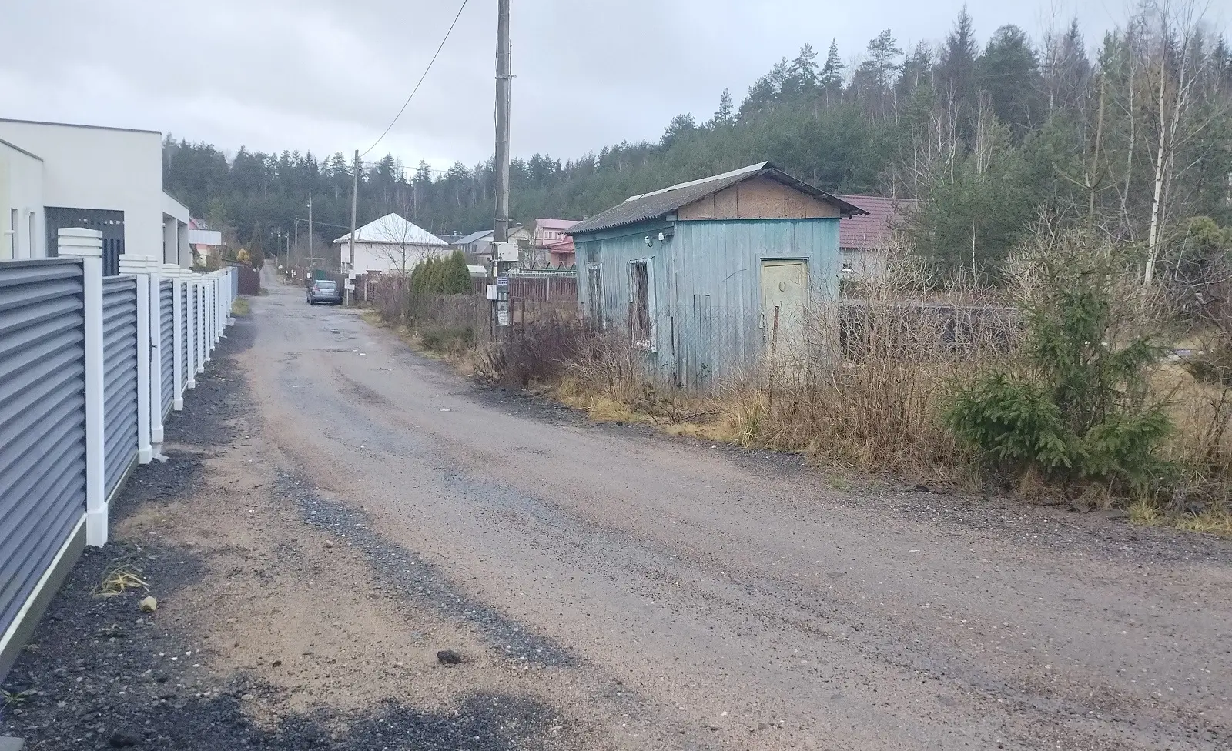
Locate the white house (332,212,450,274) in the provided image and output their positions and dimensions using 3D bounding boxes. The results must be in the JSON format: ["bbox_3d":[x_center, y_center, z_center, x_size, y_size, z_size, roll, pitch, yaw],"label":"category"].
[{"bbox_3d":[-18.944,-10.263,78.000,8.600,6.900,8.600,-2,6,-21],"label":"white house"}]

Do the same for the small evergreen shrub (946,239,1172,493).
[{"bbox_3d":[3.592,-0.098,7.500,1.700,1.950,1.600,3,6,25],"label":"small evergreen shrub"}]

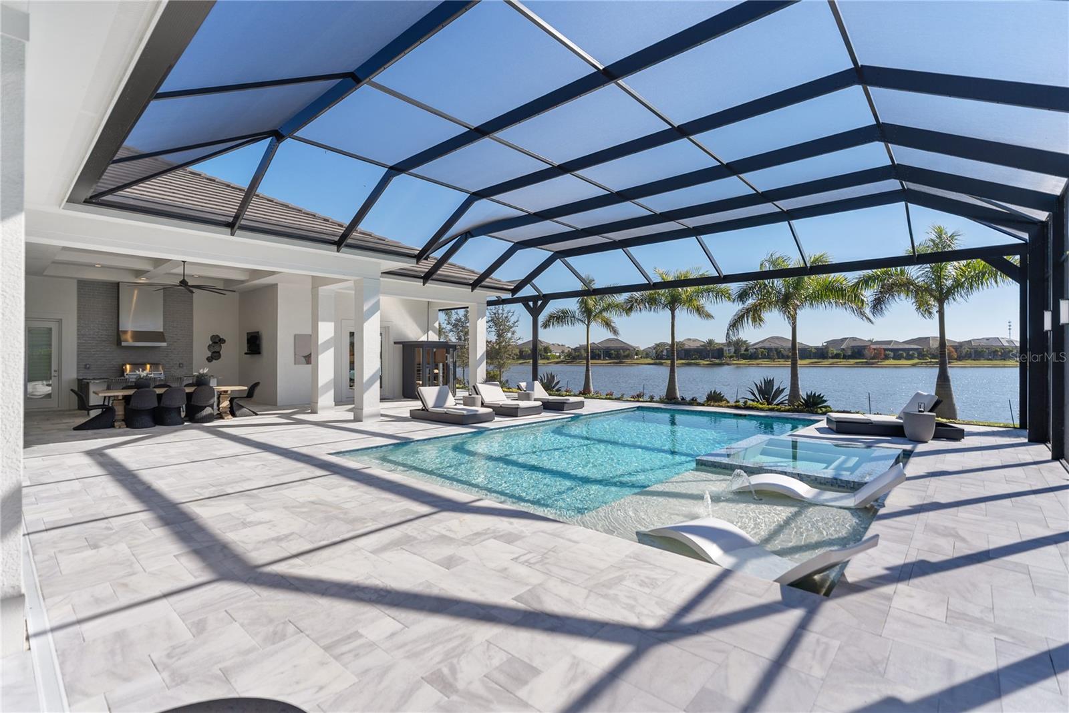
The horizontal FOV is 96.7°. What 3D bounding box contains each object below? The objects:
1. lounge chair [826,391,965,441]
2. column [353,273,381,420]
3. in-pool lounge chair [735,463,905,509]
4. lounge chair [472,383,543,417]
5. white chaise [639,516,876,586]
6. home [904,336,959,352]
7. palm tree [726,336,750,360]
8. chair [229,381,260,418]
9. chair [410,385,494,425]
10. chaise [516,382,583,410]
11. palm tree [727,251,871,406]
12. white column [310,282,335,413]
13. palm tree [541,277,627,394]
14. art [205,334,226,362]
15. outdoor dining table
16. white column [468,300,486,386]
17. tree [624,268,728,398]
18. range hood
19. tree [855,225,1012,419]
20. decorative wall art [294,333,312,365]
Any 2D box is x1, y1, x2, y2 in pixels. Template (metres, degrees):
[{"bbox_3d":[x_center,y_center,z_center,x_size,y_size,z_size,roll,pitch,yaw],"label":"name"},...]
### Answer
[{"bbox_3d":[6.980,1.120,9.280,1.930,0.780,0.950,0,0,29],"label":"lounge chair"},{"bbox_3d":[-3.960,-0.155,11.217,0.430,3.320,0.430,0,1,41],"label":"column"},{"bbox_3d":[3.409,1.562,5.789,1.793,0.636,0.621,0,0,34],"label":"in-pool lounge chair"},{"bbox_3d":[-0.790,1.120,12.850,1.860,0.780,0.950,0,0,42],"label":"lounge chair"},{"bbox_3d":[1.766,1.577,3.976,0.621,0.636,1.793,0,0,-30],"label":"white chaise"},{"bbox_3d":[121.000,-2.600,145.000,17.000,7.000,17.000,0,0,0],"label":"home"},{"bbox_3d":[57.800,-2.450,135.000,6.000,6.600,6.000,0,0,23],"label":"palm tree"},{"bbox_3d":[-7.400,1.080,12.120,0.500,0.860,0.620,0,0,42],"label":"chair"},{"bbox_3d":[-1.998,1.141,11.365,1.870,0.720,0.960,0,0,36],"label":"chair"},{"bbox_3d":[0.356,1.121,13.912,1.870,0.720,0.960,0,0,37],"label":"chaise"},{"bbox_3d":[8.046,-0.800,14.700,3.900,4.750,3.800,0,0,29],"label":"palm tree"},{"bbox_3d":[-5.746,-0.180,12.919,0.430,3.380,0.430,0,0,42],"label":"white column"},{"bbox_3d":[1.922,-0.795,18.391,3.350,4.586,3.350,0,0,0],"label":"palm tree"},{"bbox_3d":[-11.018,-0.261,16.443,0.080,0.966,0.582,0,1,41],"label":"art"},{"bbox_3d":[-8.320,1.133,11.000,1.050,0.755,2.750,0,0,42],"label":"outdoor dining table"},{"bbox_3d":[-2.031,-0.197,17.016,0.430,3.320,0.430,0,1,41],"label":"white column"},{"bbox_3d":[5.050,-0.800,17.000,3.650,4.780,3.500,0,0,17],"label":"tree"},{"bbox_3d":[-12.127,-1.250,14.700,0.680,1.900,1.070,0,1,41],"label":"range hood"},{"bbox_3d":[9.980,-0.840,11.900,3.300,4.860,3.300,0,0,40],"label":"tree"},{"bbox_3d":[-7.060,-0.205,14.803,0.050,0.930,0.800,0,1,41],"label":"decorative wall art"}]

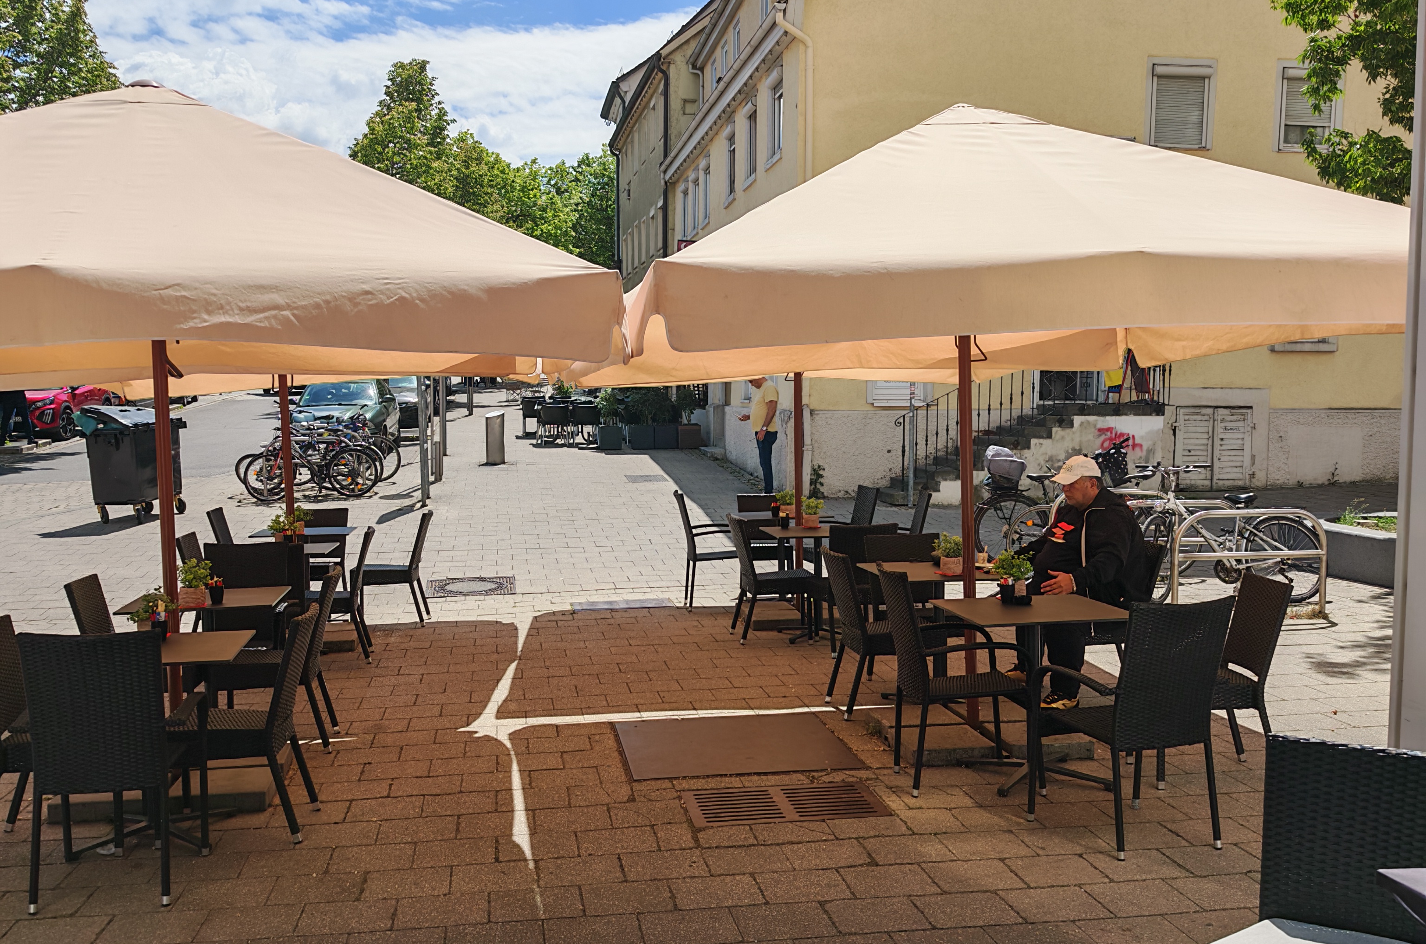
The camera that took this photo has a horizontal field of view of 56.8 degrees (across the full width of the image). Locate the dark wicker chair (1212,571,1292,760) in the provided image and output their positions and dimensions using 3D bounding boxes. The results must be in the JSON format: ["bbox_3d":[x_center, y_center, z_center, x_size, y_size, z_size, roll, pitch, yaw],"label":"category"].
[{"bbox_3d":[2.242,0.904,5.814,0.580,0.880,0.470,-2,4,-9],"label":"dark wicker chair"}]

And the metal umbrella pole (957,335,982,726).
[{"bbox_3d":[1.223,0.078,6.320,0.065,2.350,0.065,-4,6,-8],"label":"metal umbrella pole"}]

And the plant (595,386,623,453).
[{"bbox_3d":[-1.956,-1.029,25.541,0.530,1.220,0.530,-1,6,-8],"label":"plant"}]

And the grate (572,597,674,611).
[{"bbox_3d":[-0.741,1.097,10.819,0.810,0.030,0.430,-1,3,-8],"label":"grate"}]

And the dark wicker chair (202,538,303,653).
[{"bbox_3d":[-2.387,0.866,6.649,0.560,0.930,0.630,-1,4,-8],"label":"dark wicker chair"}]

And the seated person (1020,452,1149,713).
[{"bbox_3d":[1.970,0.580,7.300,0.840,1.340,0.630,-1,5,-14],"label":"seated person"}]

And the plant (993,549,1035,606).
[{"bbox_3d":[1.387,0.481,6.050,0.175,0.250,0.165,-1,4,-8],"label":"plant"}]

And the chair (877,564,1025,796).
[{"bbox_3d":[1.058,0.875,5.716,0.635,0.930,0.575,-1,4,-8],"label":"chair"}]

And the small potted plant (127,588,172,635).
[{"bbox_3d":[-2.291,0.582,5.380,0.185,0.235,0.175,-1,4,-8],"label":"small potted plant"}]

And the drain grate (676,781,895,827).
[{"bbox_3d":[0.301,1.404,5.526,0.790,0.030,0.490,-1,3,-8],"label":"drain grate"}]

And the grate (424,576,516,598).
[{"bbox_3d":[-2.129,1.023,11.651,0.790,0.030,0.790,-1,5,-8],"label":"grate"}]

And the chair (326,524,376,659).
[{"bbox_3d":[-2.495,0.799,8.609,0.580,0.860,0.460,-1,5,-10],"label":"chair"}]

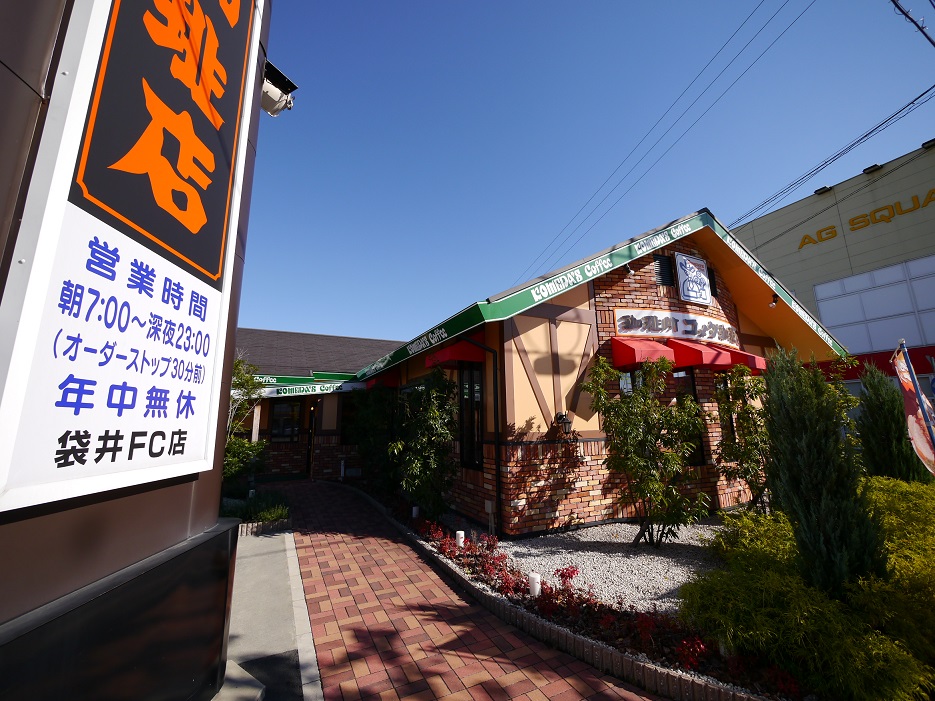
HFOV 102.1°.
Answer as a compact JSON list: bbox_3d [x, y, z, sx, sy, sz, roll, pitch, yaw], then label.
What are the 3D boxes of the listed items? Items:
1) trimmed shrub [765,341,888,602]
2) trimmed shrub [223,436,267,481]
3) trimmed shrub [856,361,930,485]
[{"bbox_3d":[3.095,1.026,3.344,0.620,2.205,0.620,-10,-14,41],"label":"trimmed shrub"},{"bbox_3d":[-4.942,2.425,8.150,1.000,1.220,1.000,5,-12,-30],"label":"trimmed shrub"},{"bbox_3d":[5.373,1.252,4.799,0.560,2.233,0.560,9,-14,-42],"label":"trimmed shrub"}]

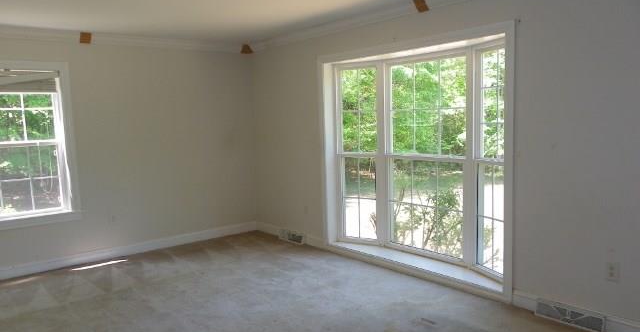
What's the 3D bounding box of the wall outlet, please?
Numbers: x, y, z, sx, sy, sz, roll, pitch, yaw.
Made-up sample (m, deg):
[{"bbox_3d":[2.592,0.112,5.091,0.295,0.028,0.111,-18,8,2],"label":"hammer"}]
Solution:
[{"bbox_3d":[1.865,0.676,3.061,0.012,0.116,0.073,-6,7,-39],"label":"wall outlet"}]

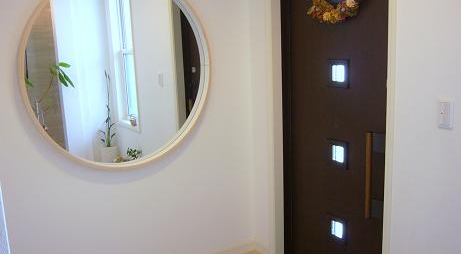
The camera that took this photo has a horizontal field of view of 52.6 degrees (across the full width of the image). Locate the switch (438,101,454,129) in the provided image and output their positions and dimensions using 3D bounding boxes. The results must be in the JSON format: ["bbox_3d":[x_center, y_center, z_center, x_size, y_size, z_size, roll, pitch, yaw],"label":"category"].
[{"bbox_3d":[0.886,-0.051,1.910,0.015,0.120,0.071,-9,12,-31],"label":"switch"}]

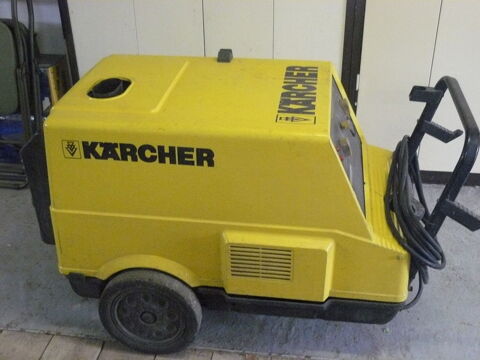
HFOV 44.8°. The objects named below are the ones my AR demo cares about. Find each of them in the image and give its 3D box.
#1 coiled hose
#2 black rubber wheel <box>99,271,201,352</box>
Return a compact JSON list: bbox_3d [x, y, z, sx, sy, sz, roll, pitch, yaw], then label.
[{"bbox_3d":[0.506,0.131,1.762,0.175,0.381,0.556,4,29,7],"label":"coiled hose"},{"bbox_3d":[-0.273,0.400,1.775,0.309,0.309,0.070,4,29,7],"label":"black rubber wheel"}]

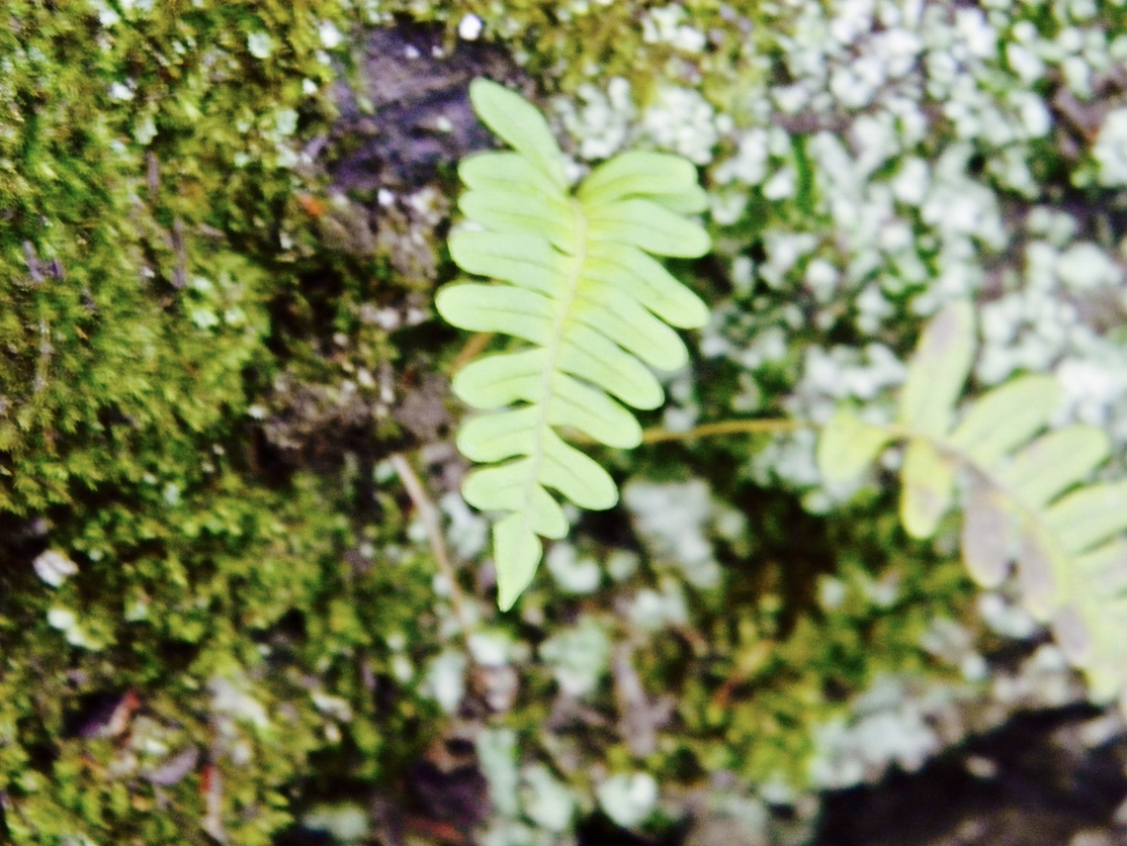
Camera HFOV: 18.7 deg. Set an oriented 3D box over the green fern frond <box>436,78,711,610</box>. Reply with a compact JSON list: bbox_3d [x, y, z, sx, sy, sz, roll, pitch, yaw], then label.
[{"bbox_3d":[0.001,-0.010,0.450,0.035,0.069,0.022,8,0,0],"label":"green fern frond"}]

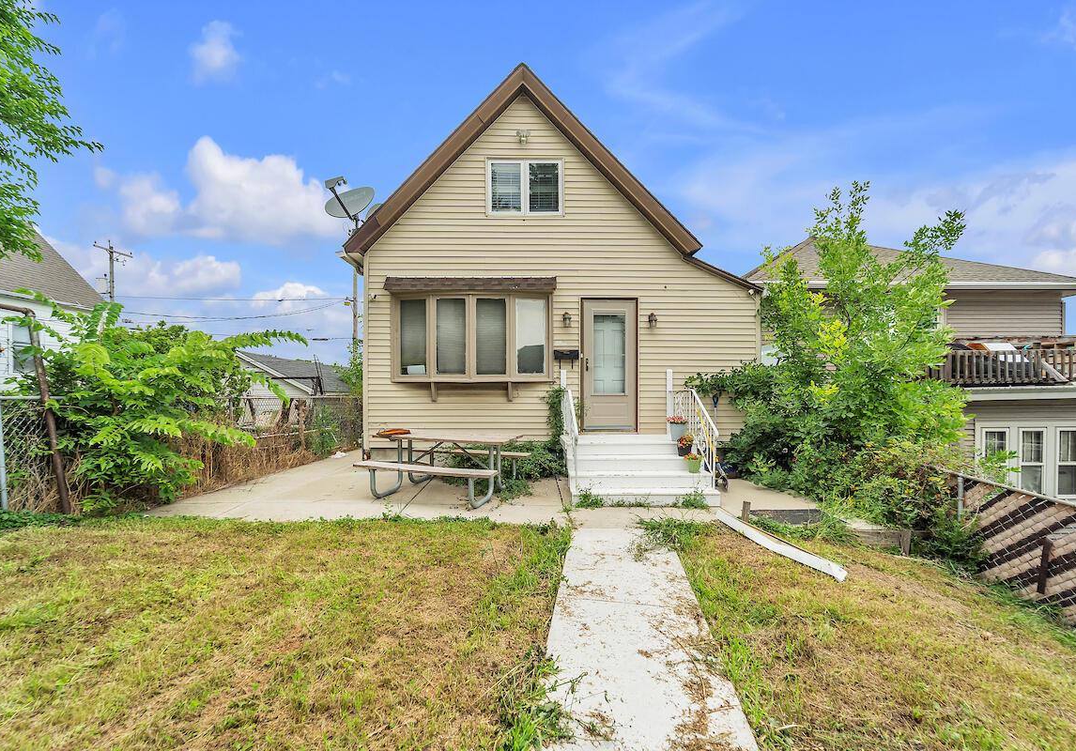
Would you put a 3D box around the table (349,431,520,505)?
[{"bbox_3d":[-1.200,1.200,5.900,1.850,0.770,1.500,0,1,16],"label":"table"}]

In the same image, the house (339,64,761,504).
[{"bbox_3d":[0.180,-1.701,10.570,6.600,6.250,9.000,0,1,-2],"label":"house"}]

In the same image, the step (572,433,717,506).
[{"bbox_3d":[1.310,1.272,6.245,1.830,0.680,1.550,0,1,-2],"label":"step"}]

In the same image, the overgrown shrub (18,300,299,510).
[{"bbox_3d":[-4.500,0.269,5.306,2.950,2.400,2.000,0,1,-2],"label":"overgrown shrub"}]

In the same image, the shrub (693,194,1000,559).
[{"bbox_3d":[4.000,-0.461,5.842,3.300,4.600,2.800,0,1,-2],"label":"shrub"}]

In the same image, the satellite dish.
[{"bbox_3d":[-3.070,-2.820,7.150,0.790,0.540,0.220,-4,-18,6],"label":"satellite dish"}]

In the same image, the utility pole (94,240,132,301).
[{"bbox_3d":[-24.600,-3.382,25.340,0.400,9.000,2.450,0,1,0],"label":"utility pole"}]

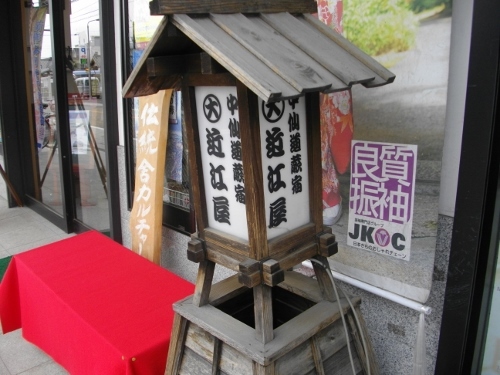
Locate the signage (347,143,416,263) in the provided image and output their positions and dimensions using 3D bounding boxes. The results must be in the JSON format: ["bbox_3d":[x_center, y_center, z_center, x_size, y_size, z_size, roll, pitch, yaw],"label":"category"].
[{"bbox_3d":[0.396,0.035,1.391,0.010,0.342,0.225,-10,16,-40],"label":"signage"}]

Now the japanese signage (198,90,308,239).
[{"bbox_3d":[0.011,-0.074,1.124,0.178,0.359,0.185,-18,22,-39],"label":"japanese signage"}]

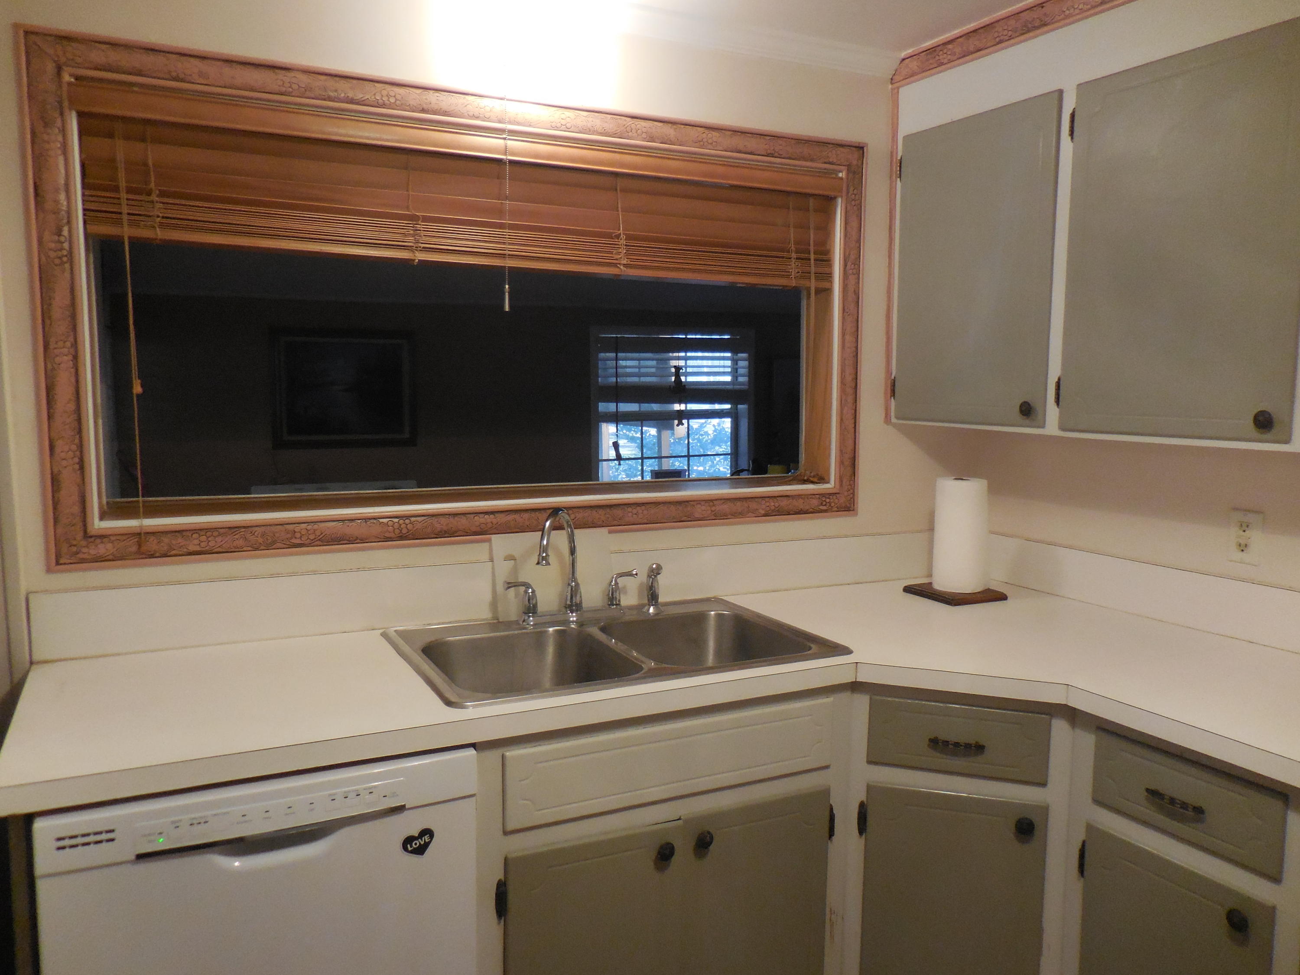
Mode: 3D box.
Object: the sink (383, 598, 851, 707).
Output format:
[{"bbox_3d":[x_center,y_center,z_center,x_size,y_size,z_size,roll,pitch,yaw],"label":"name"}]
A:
[{"bbox_3d":[-0.078,0.410,1.996,0.845,0.180,0.540,-3,7,-25],"label":"sink"}]

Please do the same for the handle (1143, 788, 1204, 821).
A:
[{"bbox_3d":[0.866,0.517,1.550,0.027,0.017,0.106,-3,7,-25],"label":"handle"}]

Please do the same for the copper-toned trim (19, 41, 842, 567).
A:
[{"bbox_3d":[-0.281,-0.372,2.124,1.891,0.992,0.030,-3,7,-25],"label":"copper-toned trim"}]

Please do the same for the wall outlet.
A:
[{"bbox_3d":[1.285,0.107,2.025,0.008,0.115,0.068,-3,7,-25],"label":"wall outlet"}]

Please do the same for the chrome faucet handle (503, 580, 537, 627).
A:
[{"bbox_3d":[-0.287,0.254,2.087,0.082,0.102,0.038,-3,7,-25],"label":"chrome faucet handle"}]

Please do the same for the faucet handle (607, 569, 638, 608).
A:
[{"bbox_3d":[-0.063,0.236,2.192,0.078,0.086,0.034,-3,7,-25],"label":"faucet handle"}]

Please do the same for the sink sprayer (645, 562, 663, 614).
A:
[{"bbox_3d":[0.012,0.239,2.220,0.045,0.112,0.050,-3,7,-25],"label":"sink sprayer"}]

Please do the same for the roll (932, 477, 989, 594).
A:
[{"bbox_3d":[0.802,0.120,2.425,0.137,0.282,0.137,0,6,0],"label":"roll"}]

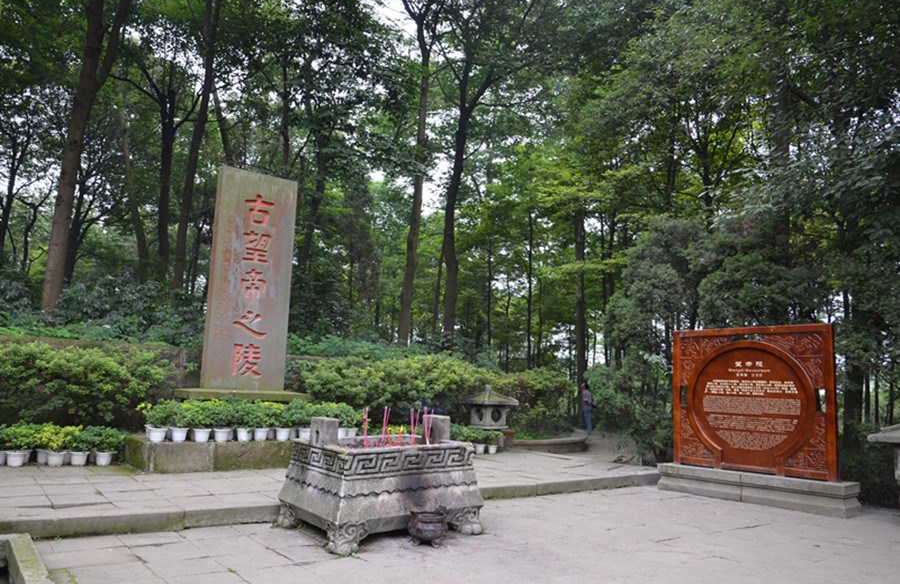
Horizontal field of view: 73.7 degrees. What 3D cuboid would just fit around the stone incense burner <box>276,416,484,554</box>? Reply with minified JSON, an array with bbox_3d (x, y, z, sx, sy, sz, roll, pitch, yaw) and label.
[{"bbox_3d":[-0.696,1.882,6.247,1.600,1.120,1.280,10,-12,-37],"label":"stone incense burner"}]

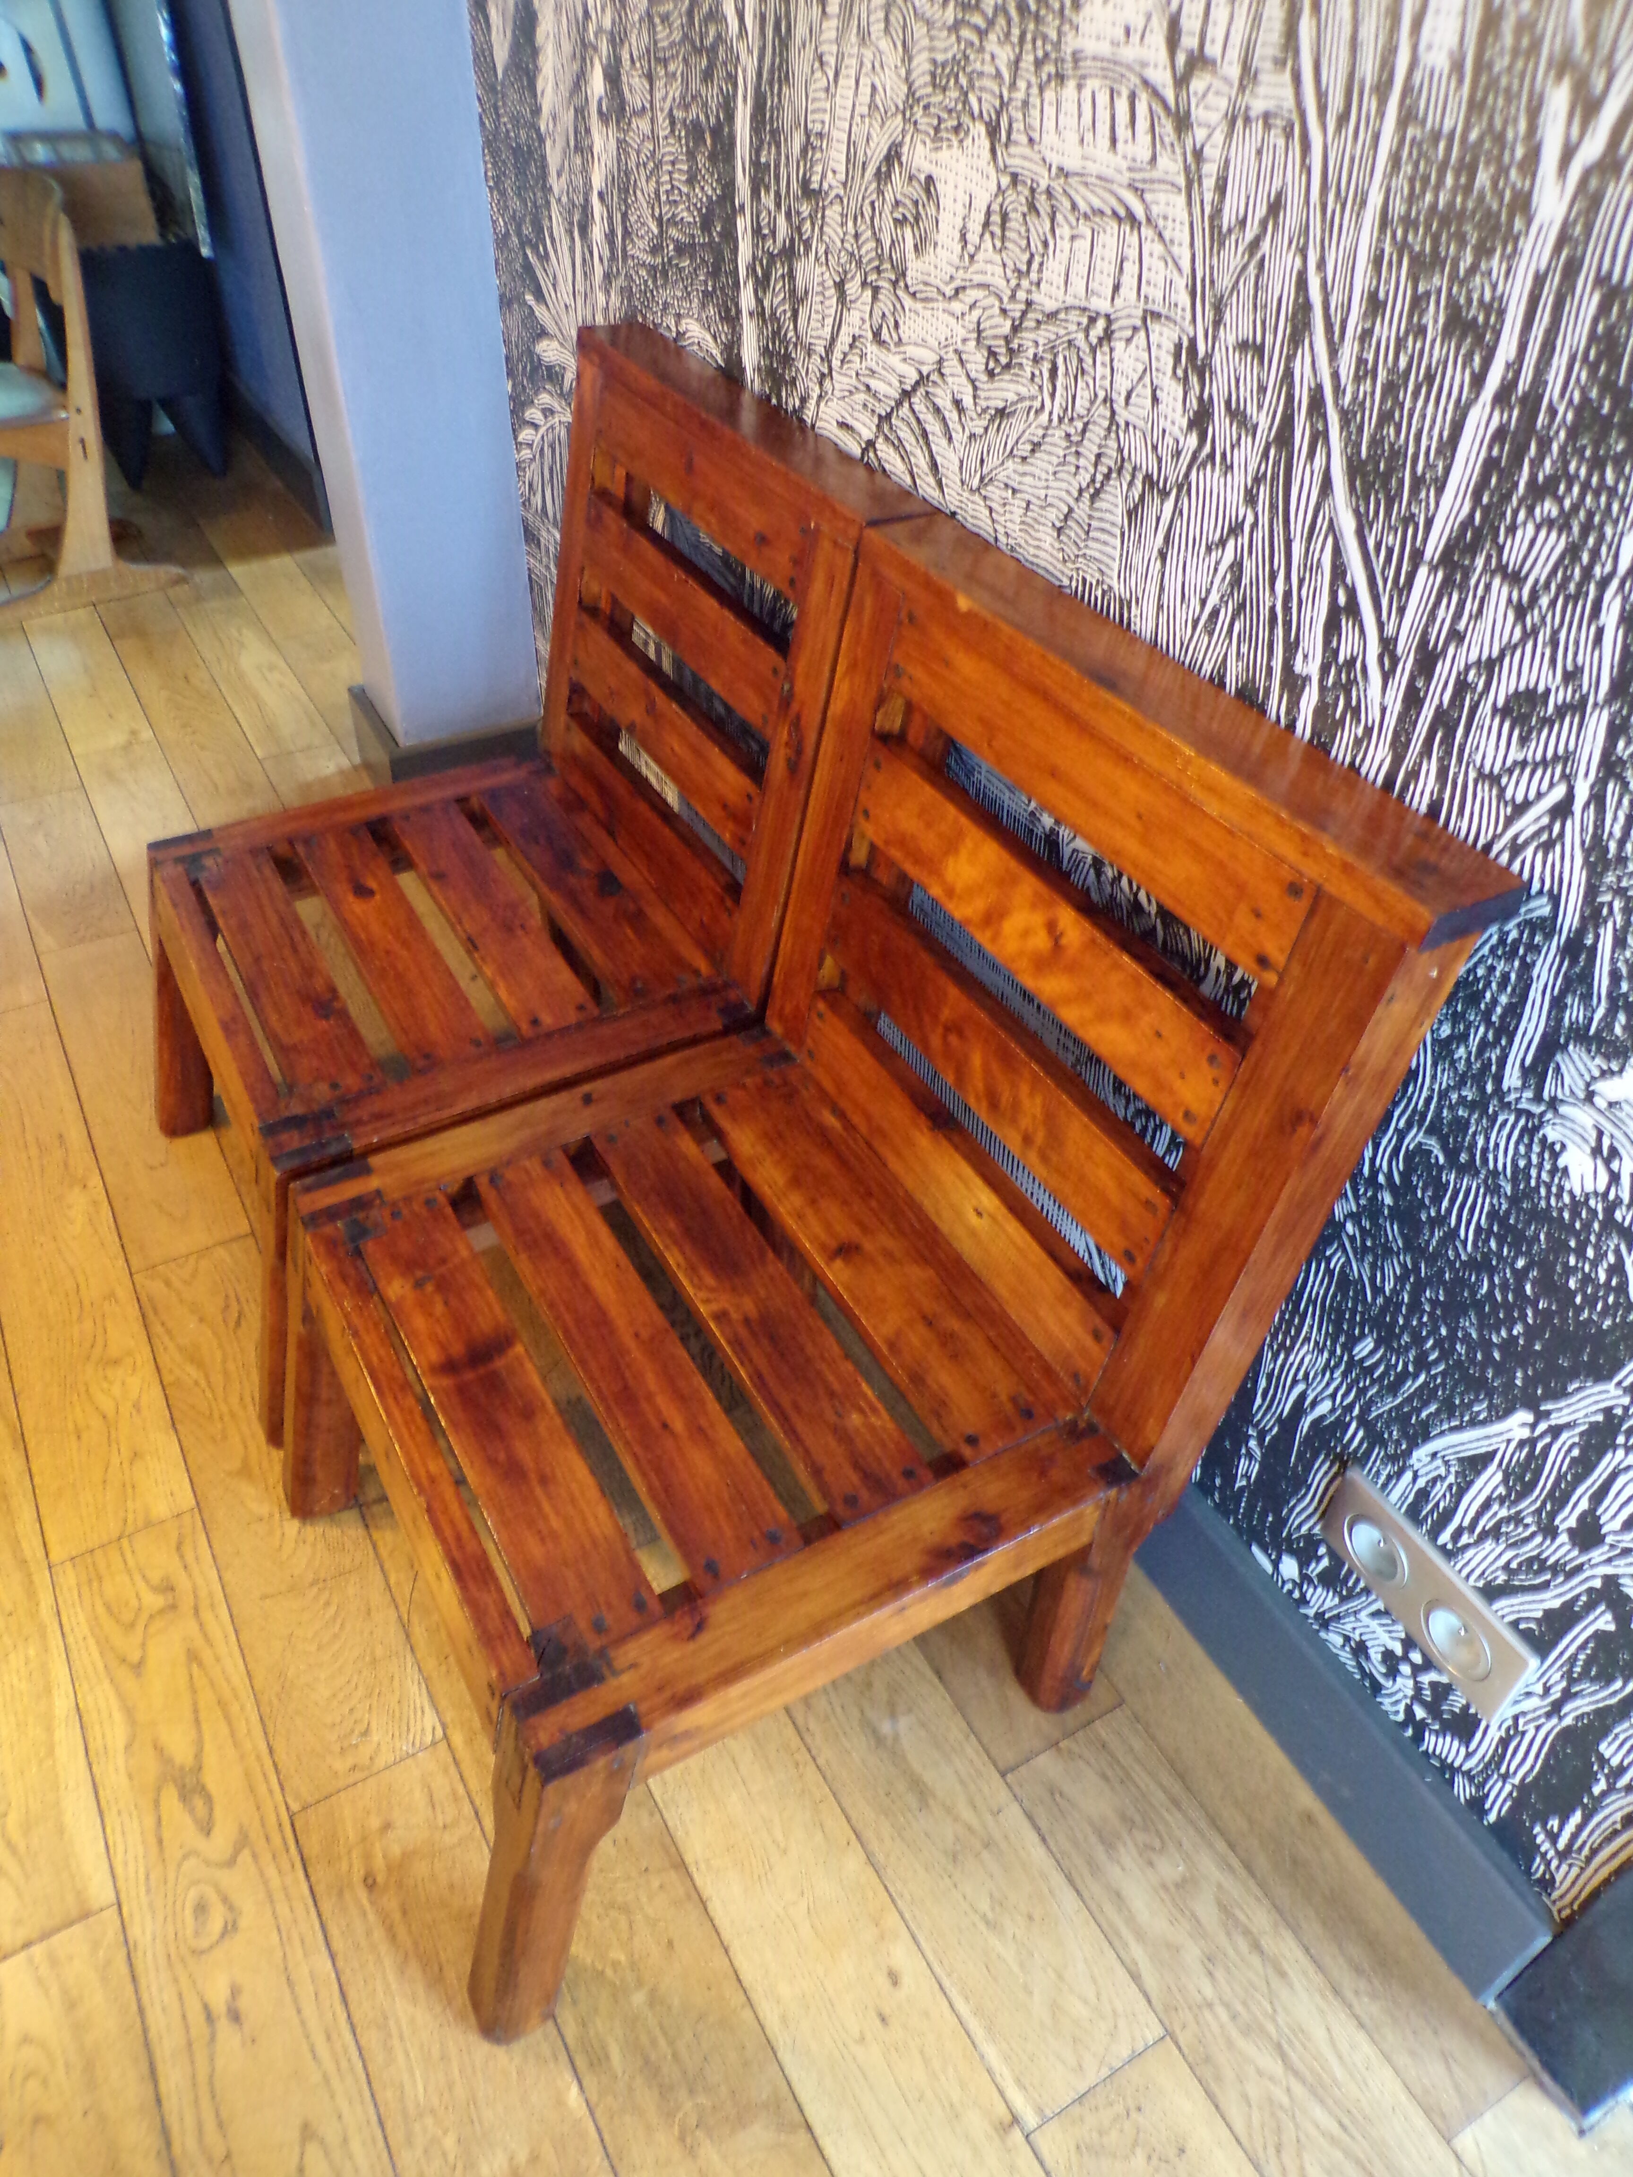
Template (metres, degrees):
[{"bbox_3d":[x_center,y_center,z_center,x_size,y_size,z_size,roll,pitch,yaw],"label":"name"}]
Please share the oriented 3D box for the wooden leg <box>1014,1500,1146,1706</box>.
[{"bbox_3d":[0.189,0.357,1.087,0.053,0.334,0.053,-22,48,-20],"label":"wooden leg"}]

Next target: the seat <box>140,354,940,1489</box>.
[{"bbox_3d":[-0.321,-0.191,1.378,0.627,0.748,0.513,-19,46,-22],"label":"seat"}]

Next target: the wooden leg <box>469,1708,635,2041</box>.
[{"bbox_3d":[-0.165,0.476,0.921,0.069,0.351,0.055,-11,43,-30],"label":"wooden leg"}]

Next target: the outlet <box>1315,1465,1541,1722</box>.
[{"bbox_3d":[0.393,0.328,0.983,0.014,0.079,0.156,-19,47,-23],"label":"outlet"}]

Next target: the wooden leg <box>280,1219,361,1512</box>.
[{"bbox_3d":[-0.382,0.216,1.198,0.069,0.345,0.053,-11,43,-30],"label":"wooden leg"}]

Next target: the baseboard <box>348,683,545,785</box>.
[{"bbox_3d":[-0.519,-0.475,2.111,0.201,0.127,0.205,-19,47,-23],"label":"baseboard"}]

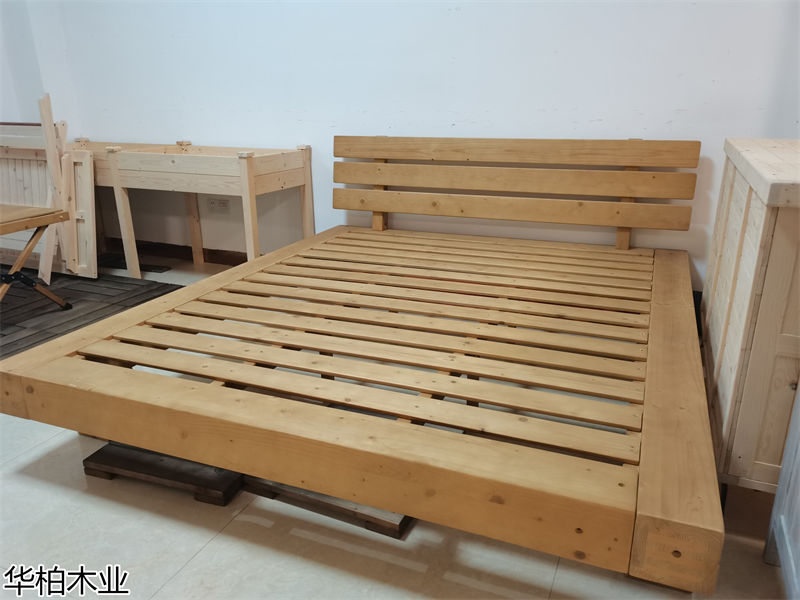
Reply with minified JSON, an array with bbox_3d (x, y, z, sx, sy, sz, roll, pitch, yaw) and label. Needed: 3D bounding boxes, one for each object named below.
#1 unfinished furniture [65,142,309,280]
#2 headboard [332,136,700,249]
[{"bbox_3d":[-1.430,-0.545,3.641,1.760,0.775,0.515,7,20,21],"label":"unfinished furniture"},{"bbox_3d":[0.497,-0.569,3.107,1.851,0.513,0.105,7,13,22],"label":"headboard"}]

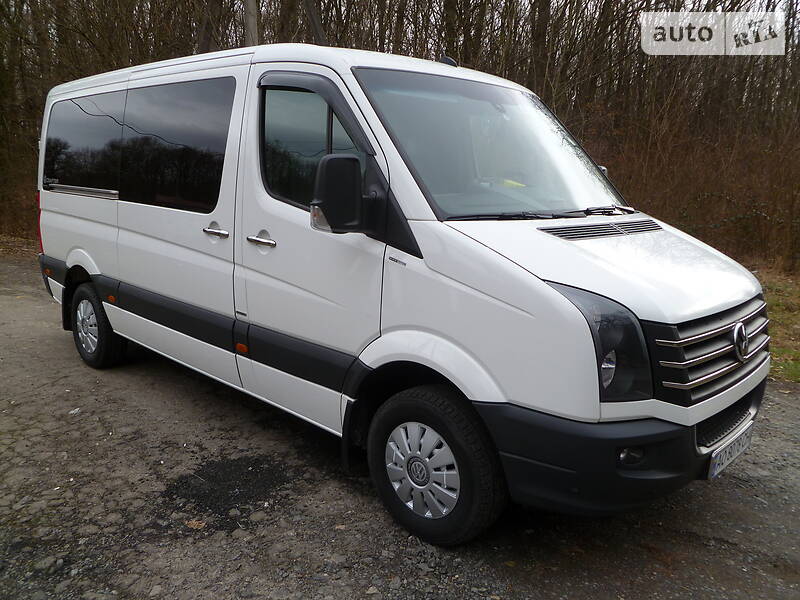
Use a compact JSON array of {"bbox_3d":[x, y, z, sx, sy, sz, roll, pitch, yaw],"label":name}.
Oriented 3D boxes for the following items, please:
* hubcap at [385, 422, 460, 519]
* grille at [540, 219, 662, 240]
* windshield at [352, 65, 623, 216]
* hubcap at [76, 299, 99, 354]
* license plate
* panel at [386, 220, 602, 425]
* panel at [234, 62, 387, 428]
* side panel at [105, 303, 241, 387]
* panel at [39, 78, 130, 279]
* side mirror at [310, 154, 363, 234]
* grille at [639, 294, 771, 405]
[{"bbox_3d":[0.098,0.750,2.856,0.435,0.435,0.070,11,15,42],"label":"hubcap"},{"bbox_3d":[1.021,-0.337,3.083,1.180,0.050,0.160,-10,39,-46],"label":"grille"},{"bbox_3d":[0.578,-0.814,3.427,1.750,0.200,1.120,-10,60,-46],"label":"windshield"},{"bbox_3d":[-2.556,0.220,5.309,0.435,0.435,0.070,11,15,42],"label":"hubcap"},{"bbox_3d":[1.458,0.647,2.832,0.020,0.112,0.520,13,16,42],"label":"license plate"},{"bbox_3d":[0.346,0.048,2.600,1.000,0.680,0.255,13,16,42],"label":"panel"},{"bbox_3d":[-0.470,-0.298,3.305,1.300,1.845,0.230,13,16,42],"label":"panel"},{"bbox_3d":[-1.581,0.270,4.362,1.800,0.220,0.060,13,16,42],"label":"side panel"},{"bbox_3d":[-2.572,-0.984,5.195,1.740,1.430,0.220,13,16,42],"label":"panel"},{"bbox_3d":[-0.243,-0.438,2.721,0.165,0.340,0.210,13,16,42],"label":"side mirror"},{"bbox_3d":[1.380,0.181,2.828,0.240,0.340,1.240,13,16,42],"label":"grille"}]

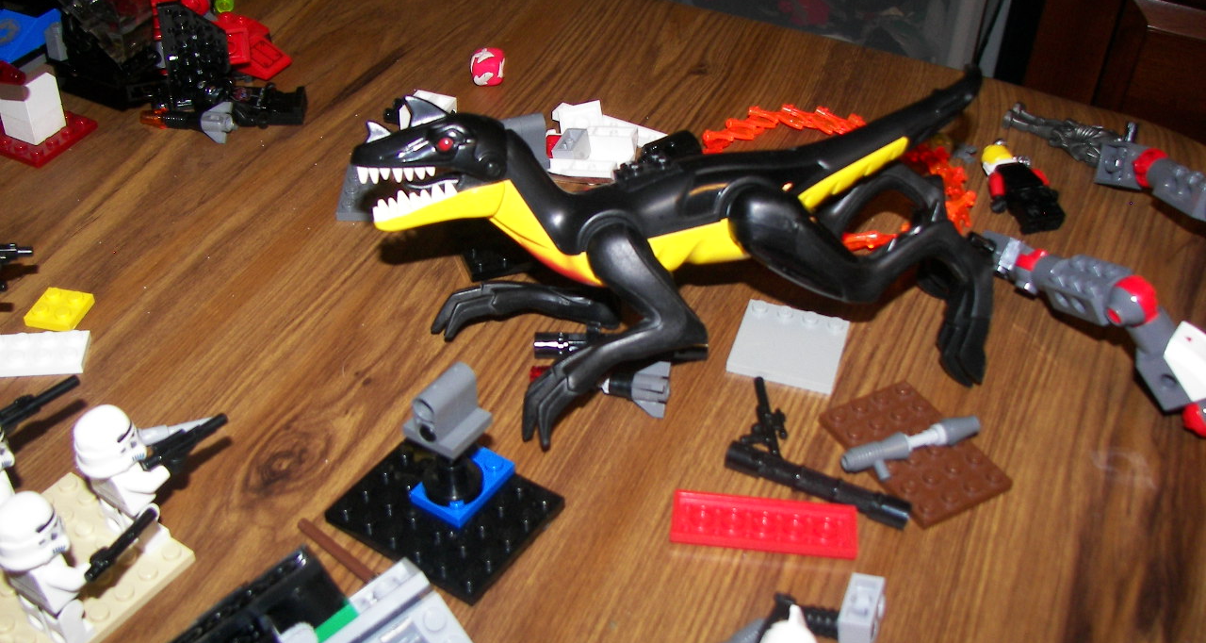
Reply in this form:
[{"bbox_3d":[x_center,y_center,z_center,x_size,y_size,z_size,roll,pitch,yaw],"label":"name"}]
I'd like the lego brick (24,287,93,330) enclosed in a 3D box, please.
[{"bbox_3d":[-0.166,-0.004,0.383,0.016,0.005,0.016,7,39,5],"label":"lego brick"}]

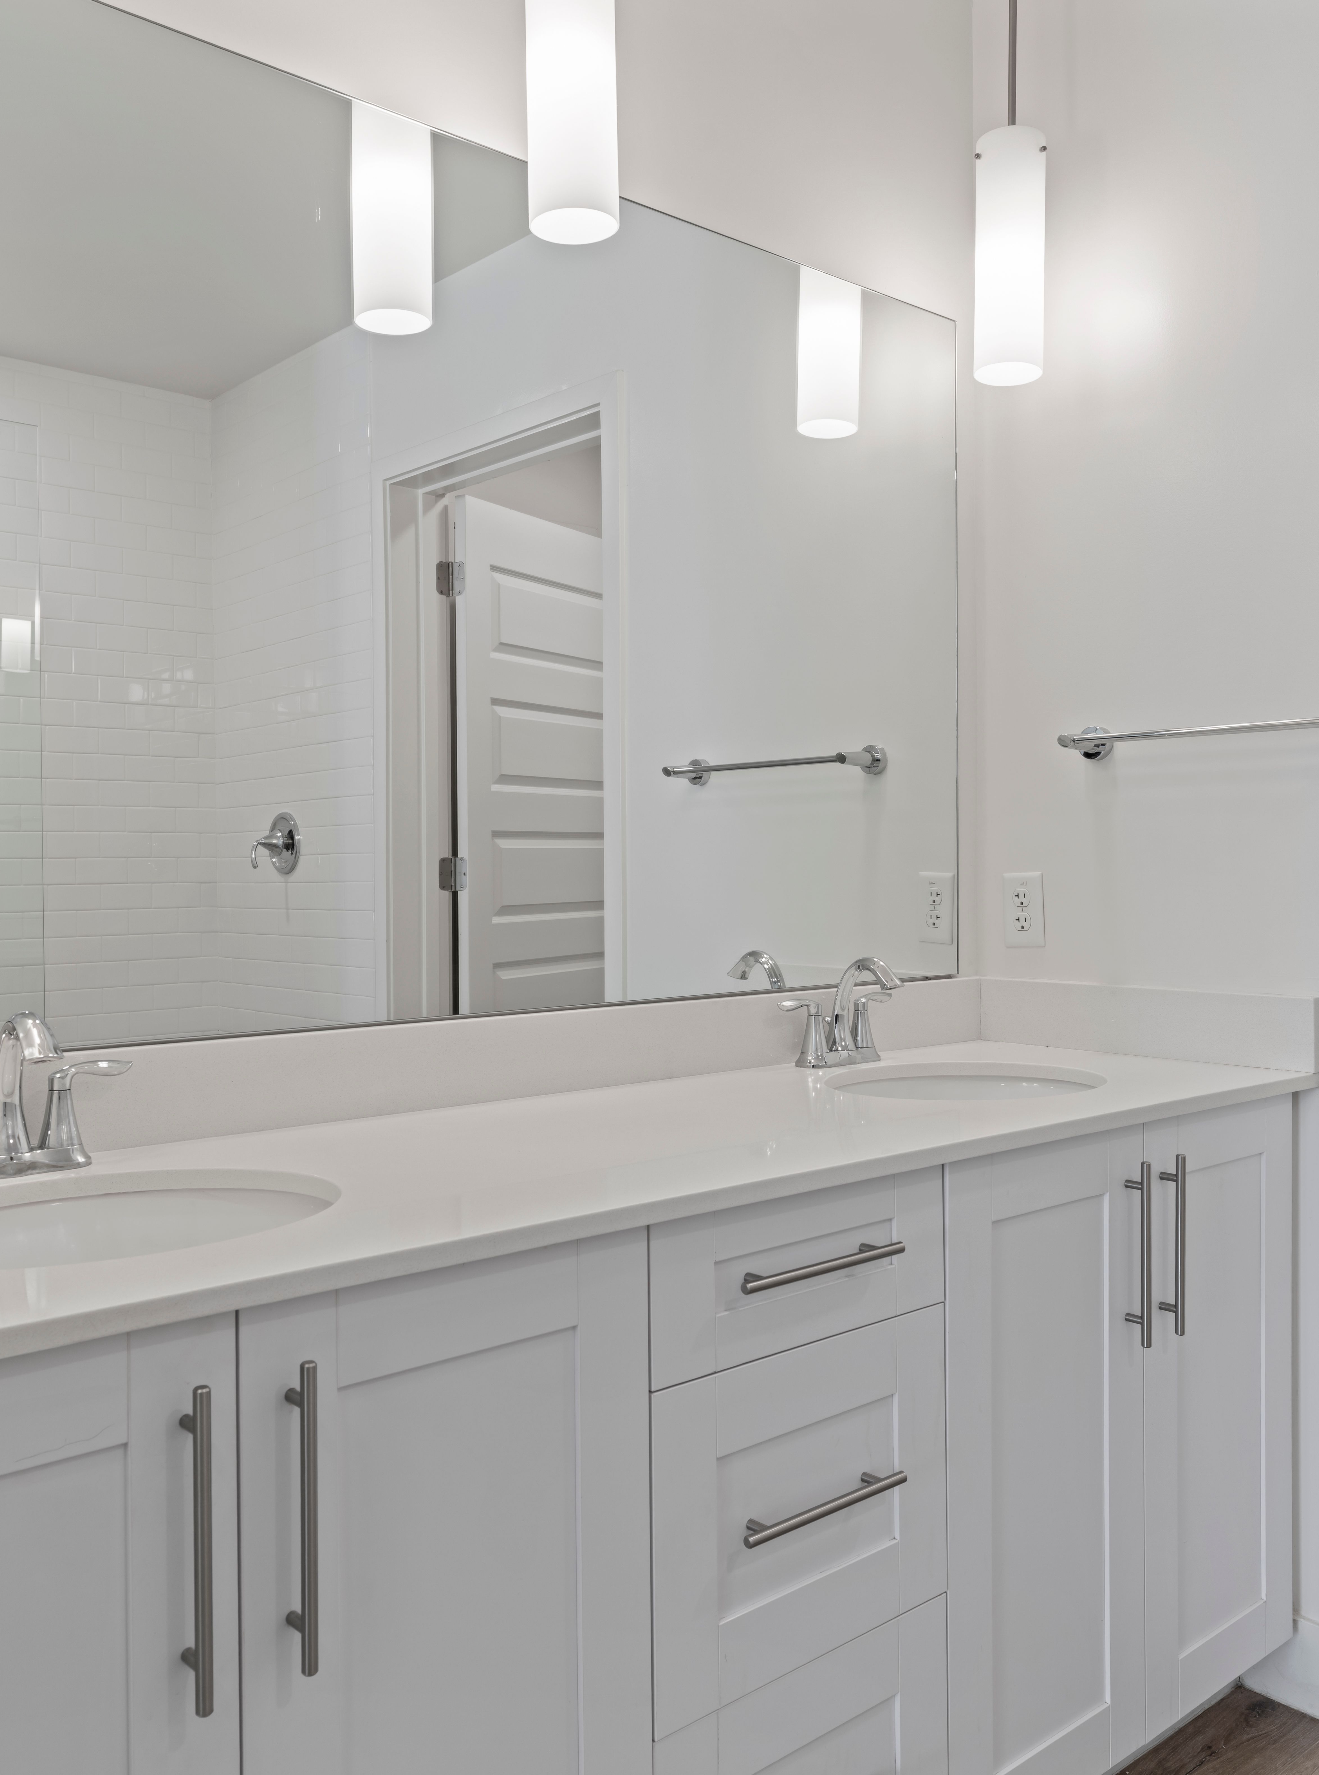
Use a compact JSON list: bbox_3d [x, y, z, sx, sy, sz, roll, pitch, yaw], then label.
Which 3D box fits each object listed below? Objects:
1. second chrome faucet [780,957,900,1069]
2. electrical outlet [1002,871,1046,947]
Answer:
[{"bbox_3d":[0.289,0.179,2.099,0.243,0.159,0.141,-1,0,-40],"label":"second chrome faucet"},{"bbox_3d":[0.590,0.038,2.398,0.007,0.122,0.077,-1,0,-40],"label":"electrical outlet"}]

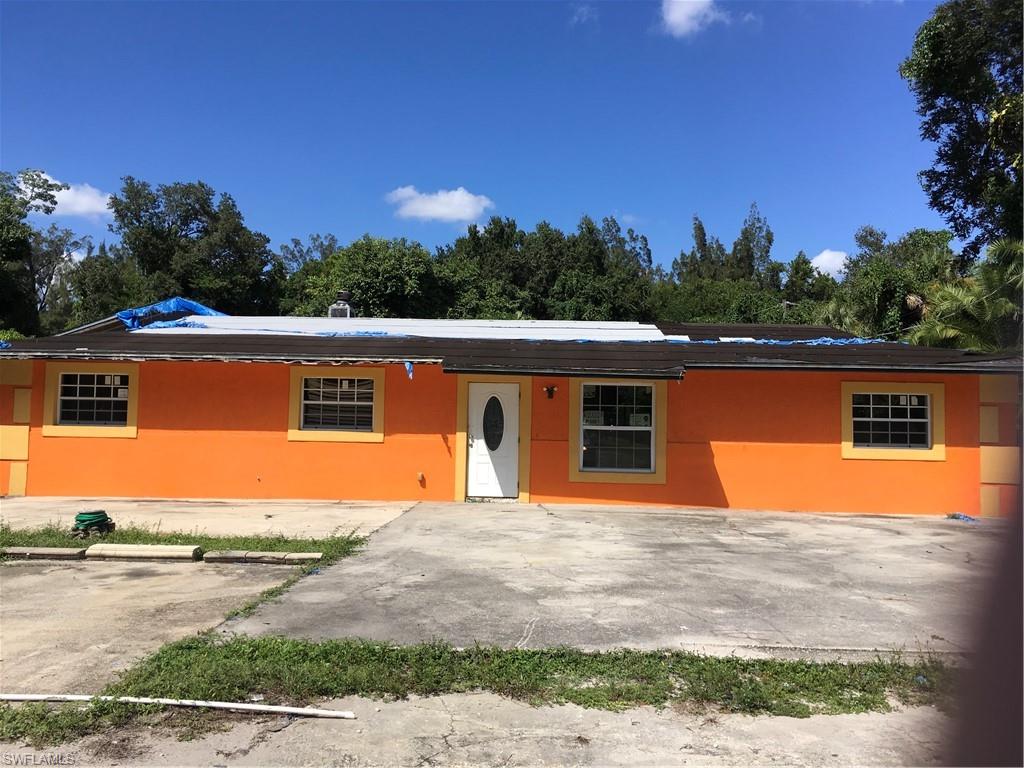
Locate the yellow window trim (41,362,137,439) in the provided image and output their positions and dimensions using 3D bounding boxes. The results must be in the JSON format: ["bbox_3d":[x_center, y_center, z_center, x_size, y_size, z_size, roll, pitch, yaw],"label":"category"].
[{"bbox_3d":[-7.652,0.297,15.631,1.740,1.344,0.100,1,-3,3],"label":"yellow window trim"}]

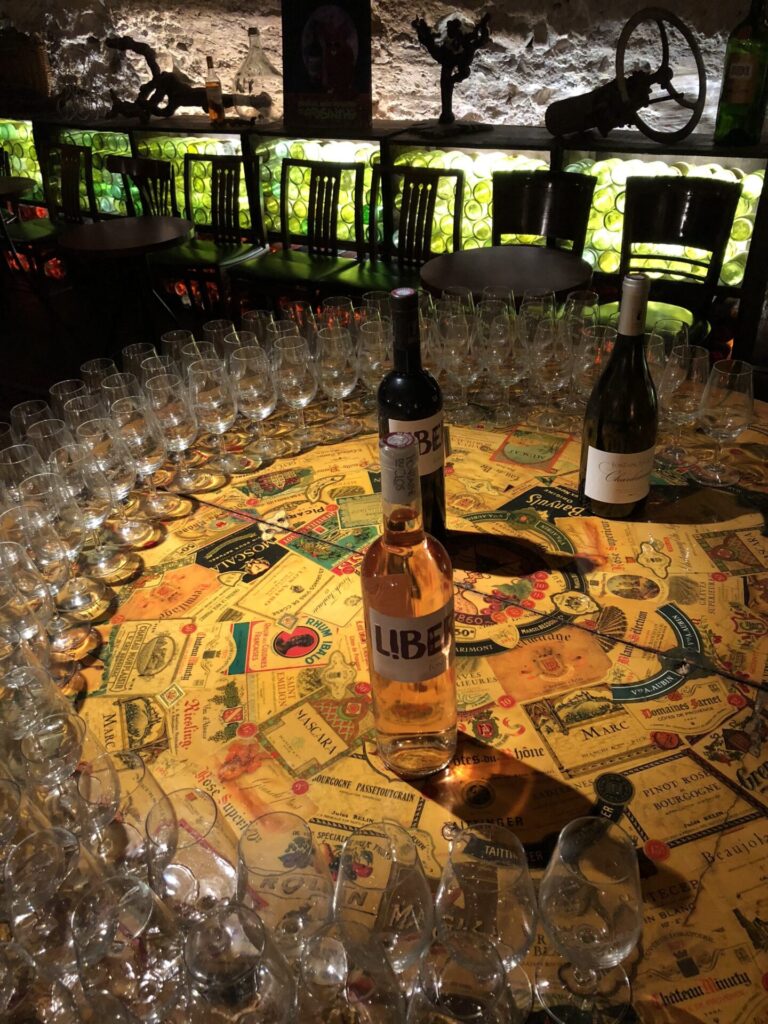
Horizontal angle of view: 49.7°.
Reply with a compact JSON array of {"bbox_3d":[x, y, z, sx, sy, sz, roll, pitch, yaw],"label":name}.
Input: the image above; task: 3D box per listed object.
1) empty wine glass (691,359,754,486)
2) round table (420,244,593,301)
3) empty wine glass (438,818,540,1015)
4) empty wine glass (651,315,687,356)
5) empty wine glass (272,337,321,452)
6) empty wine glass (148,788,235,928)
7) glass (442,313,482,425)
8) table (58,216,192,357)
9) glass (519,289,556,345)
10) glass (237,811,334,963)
[{"bbox_3d":[0.442,-0.116,1.077,0.066,0.155,0.066,-3,34,2],"label":"empty wine glass"},{"bbox_3d":[0.396,-0.438,2.737,0.520,0.727,0.520,-3,33,2],"label":"round table"},{"bbox_3d":[0.065,0.265,0.522,0.066,0.155,0.066,-4,33,0],"label":"empty wine glass"},{"bbox_3d":[0.403,-0.192,1.192,0.066,0.155,0.066,-4,33,0],"label":"empty wine glass"},{"bbox_3d":[-0.129,-0.179,1.236,0.066,0.155,0.066,-4,33,0],"label":"empty wine glass"},{"bbox_3d":[-0.127,0.263,0.586,0.066,0.154,0.066,-5,34,0],"label":"empty wine glass"},{"bbox_3d":[0.124,-0.216,1.264,0.066,0.155,0.066,-4,33,0],"label":"glass"},{"bbox_3d":[-1.020,-0.839,3.583,0.535,0.740,0.535,-5,34,0],"label":"table"},{"bbox_3d":[0.248,-0.277,1.334,0.066,0.155,0.066,-3,34,2],"label":"glass"},{"bbox_3d":[-0.063,0.270,0.559,0.066,0.155,0.066,-3,34,2],"label":"glass"}]

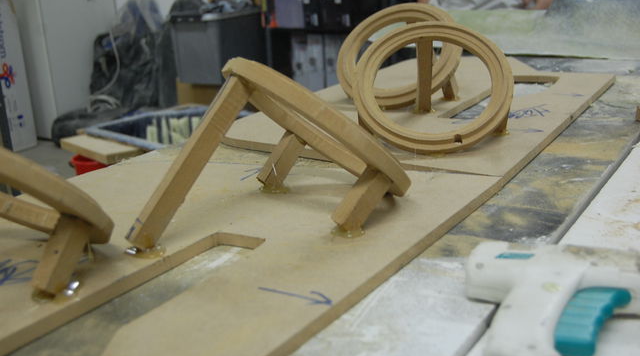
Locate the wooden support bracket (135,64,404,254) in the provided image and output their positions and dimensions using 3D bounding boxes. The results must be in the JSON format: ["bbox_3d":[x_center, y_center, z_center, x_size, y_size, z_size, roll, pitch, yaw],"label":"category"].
[{"bbox_3d":[-0.050,-0.032,0.663,0.250,0.153,0.212,-11,20,-26],"label":"wooden support bracket"}]

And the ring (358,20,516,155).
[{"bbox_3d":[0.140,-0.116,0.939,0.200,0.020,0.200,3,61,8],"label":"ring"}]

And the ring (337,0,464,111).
[{"bbox_3d":[0.121,-0.183,1.132,0.195,0.026,0.195,10,64,28],"label":"ring"}]

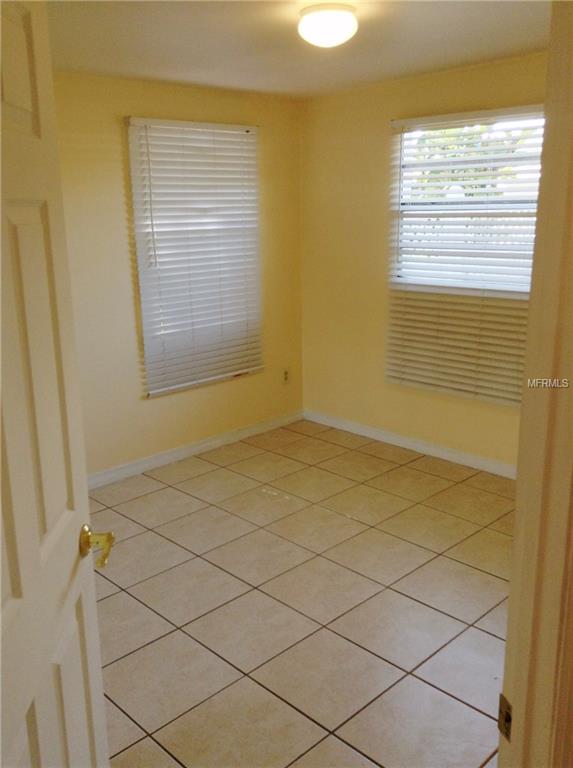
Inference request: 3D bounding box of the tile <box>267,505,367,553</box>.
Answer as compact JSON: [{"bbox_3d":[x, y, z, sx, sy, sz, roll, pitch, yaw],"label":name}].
[{"bbox_3d":[0.159,0.747,3.745,0.403,0.010,0.403,-15,21,-42],"label":"tile"}]

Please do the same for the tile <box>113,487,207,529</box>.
[{"bbox_3d":[-0.703,0.681,4.024,0.402,0.010,0.402,-15,21,-42],"label":"tile"}]

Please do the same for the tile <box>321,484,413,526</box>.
[{"bbox_3d":[0.449,0.667,4.019,0.403,0.010,0.403,-15,21,-42],"label":"tile"}]

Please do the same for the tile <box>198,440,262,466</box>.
[{"bbox_3d":[-0.373,0.462,4.819,0.402,0.010,0.300,-15,21,-42],"label":"tile"}]

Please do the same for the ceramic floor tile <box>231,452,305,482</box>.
[{"bbox_3d":[-0.118,0.532,4.649,0.407,0.010,0.407,-15,21,-42],"label":"ceramic floor tile"}]

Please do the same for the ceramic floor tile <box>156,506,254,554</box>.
[{"bbox_3d":[-0.417,0.755,3.753,0.403,0.010,0.403,-15,21,-42],"label":"ceramic floor tile"}]

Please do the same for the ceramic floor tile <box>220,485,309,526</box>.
[{"bbox_3d":[-0.127,0.675,4.027,0.403,0.010,0.403,-15,21,-42],"label":"ceramic floor tile"}]

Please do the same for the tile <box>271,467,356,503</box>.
[{"bbox_3d":[0.162,0.595,4.292,0.402,0.010,0.402,-15,21,-42],"label":"tile"}]

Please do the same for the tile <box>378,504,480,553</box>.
[{"bbox_3d":[0.733,0.738,3.729,0.402,0.010,0.402,-15,21,-42],"label":"tile"}]

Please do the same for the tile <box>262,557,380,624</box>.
[{"bbox_3d":[0.157,0.910,3.241,0.407,0.010,0.407,-15,21,-42],"label":"tile"}]

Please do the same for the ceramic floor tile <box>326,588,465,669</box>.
[{"bbox_3d":[0.449,0.983,2.951,0.407,0.010,0.407,-15,21,-42],"label":"ceramic floor tile"}]

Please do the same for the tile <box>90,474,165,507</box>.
[{"bbox_3d":[-0.943,0.635,4.332,0.407,0.010,0.290,-15,21,-42],"label":"tile"}]

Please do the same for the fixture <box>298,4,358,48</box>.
[{"bbox_3d":[0.145,-1.255,2.573,0.207,0.113,0.207,-1,15,0],"label":"fixture"}]

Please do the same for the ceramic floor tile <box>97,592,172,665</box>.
[{"bbox_3d":[-0.727,1.001,2.971,0.407,0.010,0.407,-15,21,-42],"label":"ceramic floor tile"}]

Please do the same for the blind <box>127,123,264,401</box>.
[{"bbox_3d":[-0.520,-0.770,4.524,0.936,1.595,0.060,-15,21,-42],"label":"blind"}]

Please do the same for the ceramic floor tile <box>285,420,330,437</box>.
[{"bbox_3d":[0.149,0.321,5.313,0.239,0.010,0.300,-15,21,-42],"label":"ceramic floor tile"}]

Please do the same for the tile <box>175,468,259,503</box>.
[{"bbox_3d":[-0.411,0.604,4.308,0.403,0.010,0.403,-15,21,-42],"label":"tile"}]

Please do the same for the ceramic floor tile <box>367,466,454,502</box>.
[{"bbox_3d":[0.738,0.596,4.350,0.407,0.010,0.407,-15,21,-42],"label":"ceramic floor tile"}]

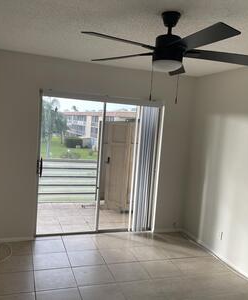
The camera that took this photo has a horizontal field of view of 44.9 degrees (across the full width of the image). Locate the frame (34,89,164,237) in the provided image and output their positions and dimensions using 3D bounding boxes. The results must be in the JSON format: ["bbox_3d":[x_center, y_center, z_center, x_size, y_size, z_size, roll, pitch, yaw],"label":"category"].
[{"bbox_3d":[-0.310,0.256,4.335,1.780,1.980,0.110,2,6,-19],"label":"frame"}]

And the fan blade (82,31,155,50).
[{"bbox_3d":[-0.002,-0.682,1.888,0.525,0.022,0.131,0,19,-38],"label":"fan blade"}]

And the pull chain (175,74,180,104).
[{"bbox_3d":[0.395,-0.459,2.195,0.015,0.250,0.015,2,6,-19],"label":"pull chain"}]

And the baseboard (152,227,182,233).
[{"bbox_3d":[0.714,1.276,4.752,0.490,0.055,0.017,2,6,-19],"label":"baseboard"}]

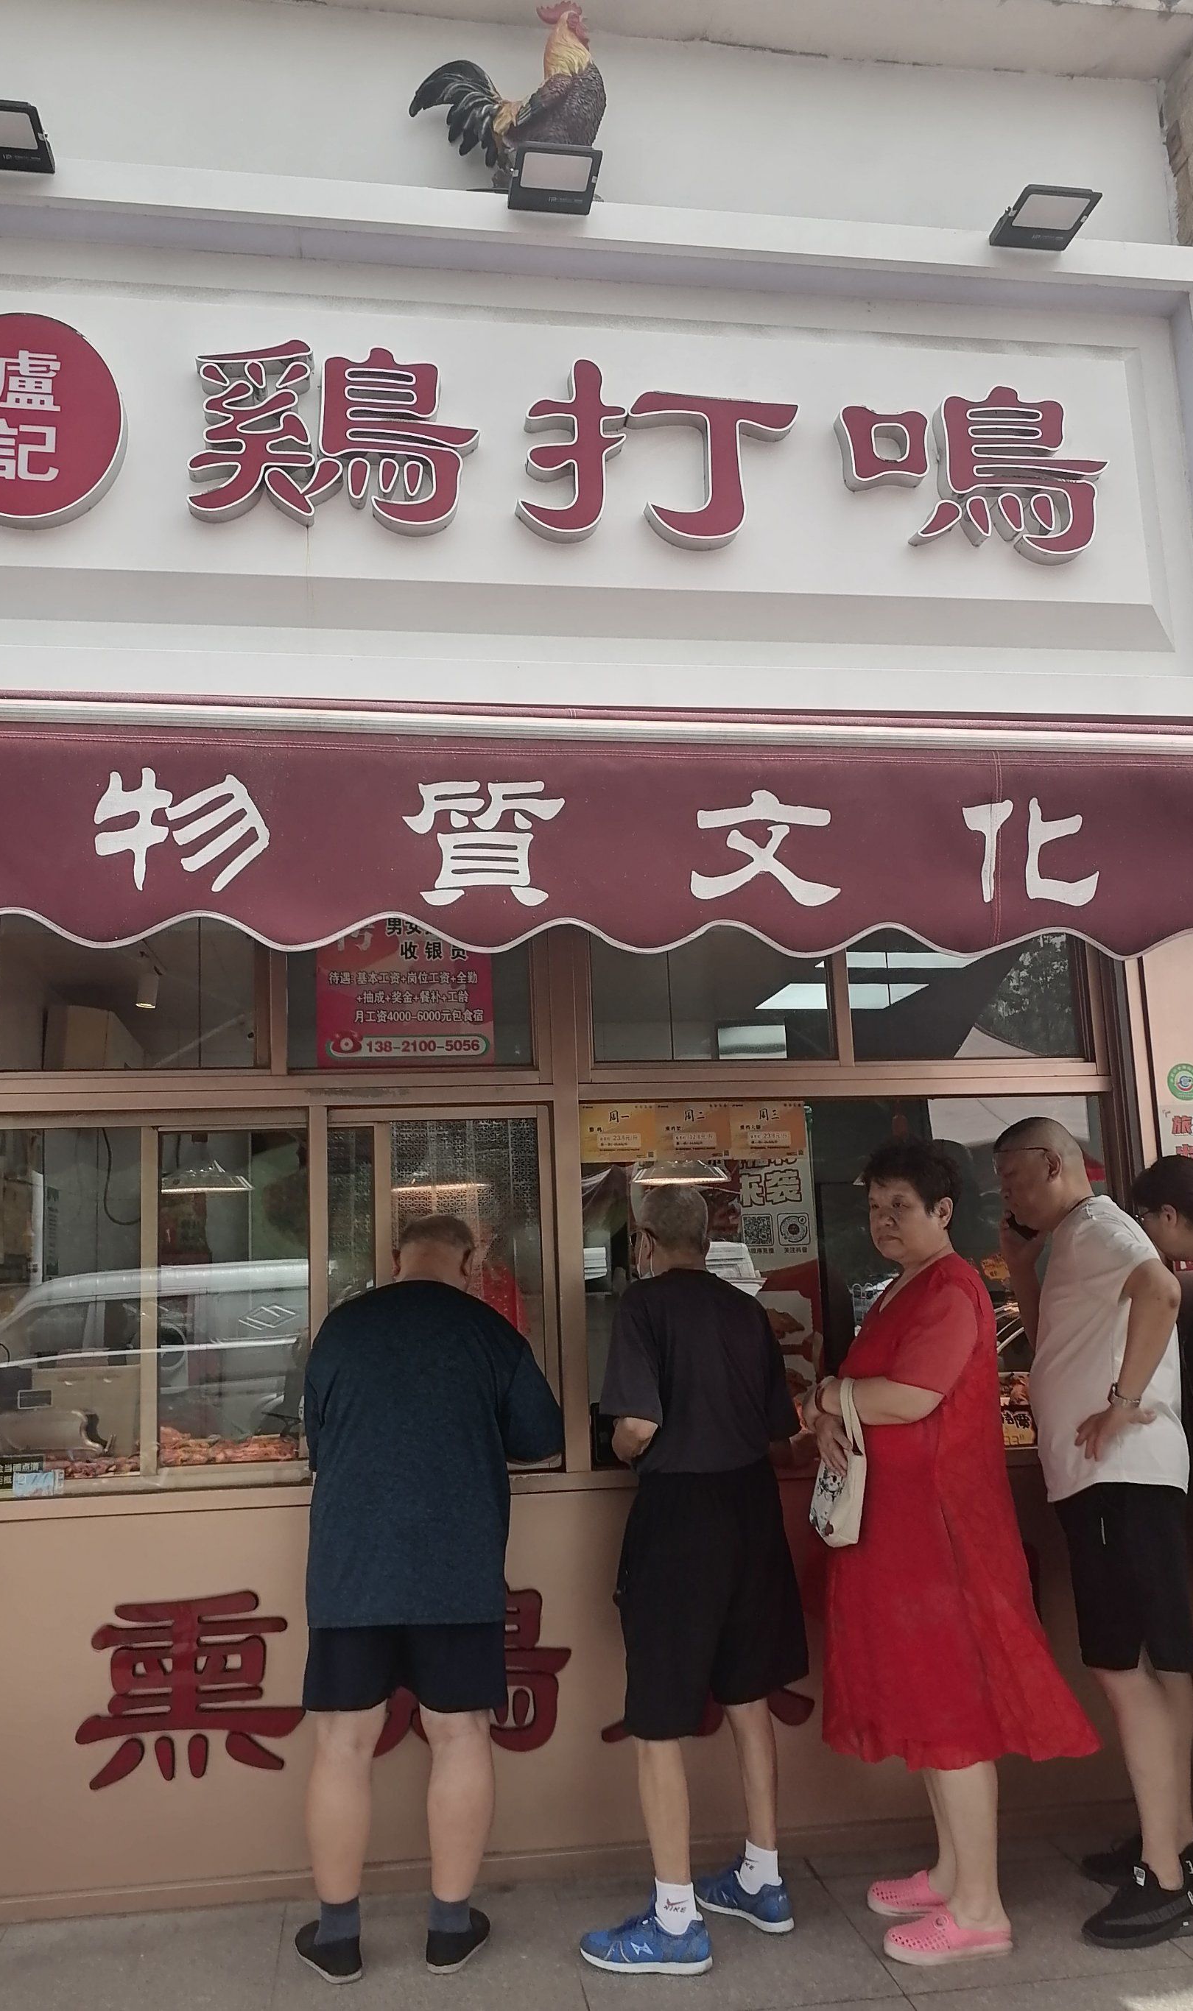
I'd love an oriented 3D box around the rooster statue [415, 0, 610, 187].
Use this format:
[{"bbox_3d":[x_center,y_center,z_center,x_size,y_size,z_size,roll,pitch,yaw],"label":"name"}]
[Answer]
[{"bbox_3d":[-0.236,-2.442,4.205,0.520,0.600,0.220,-1,-10,-10],"label":"rooster statue"}]

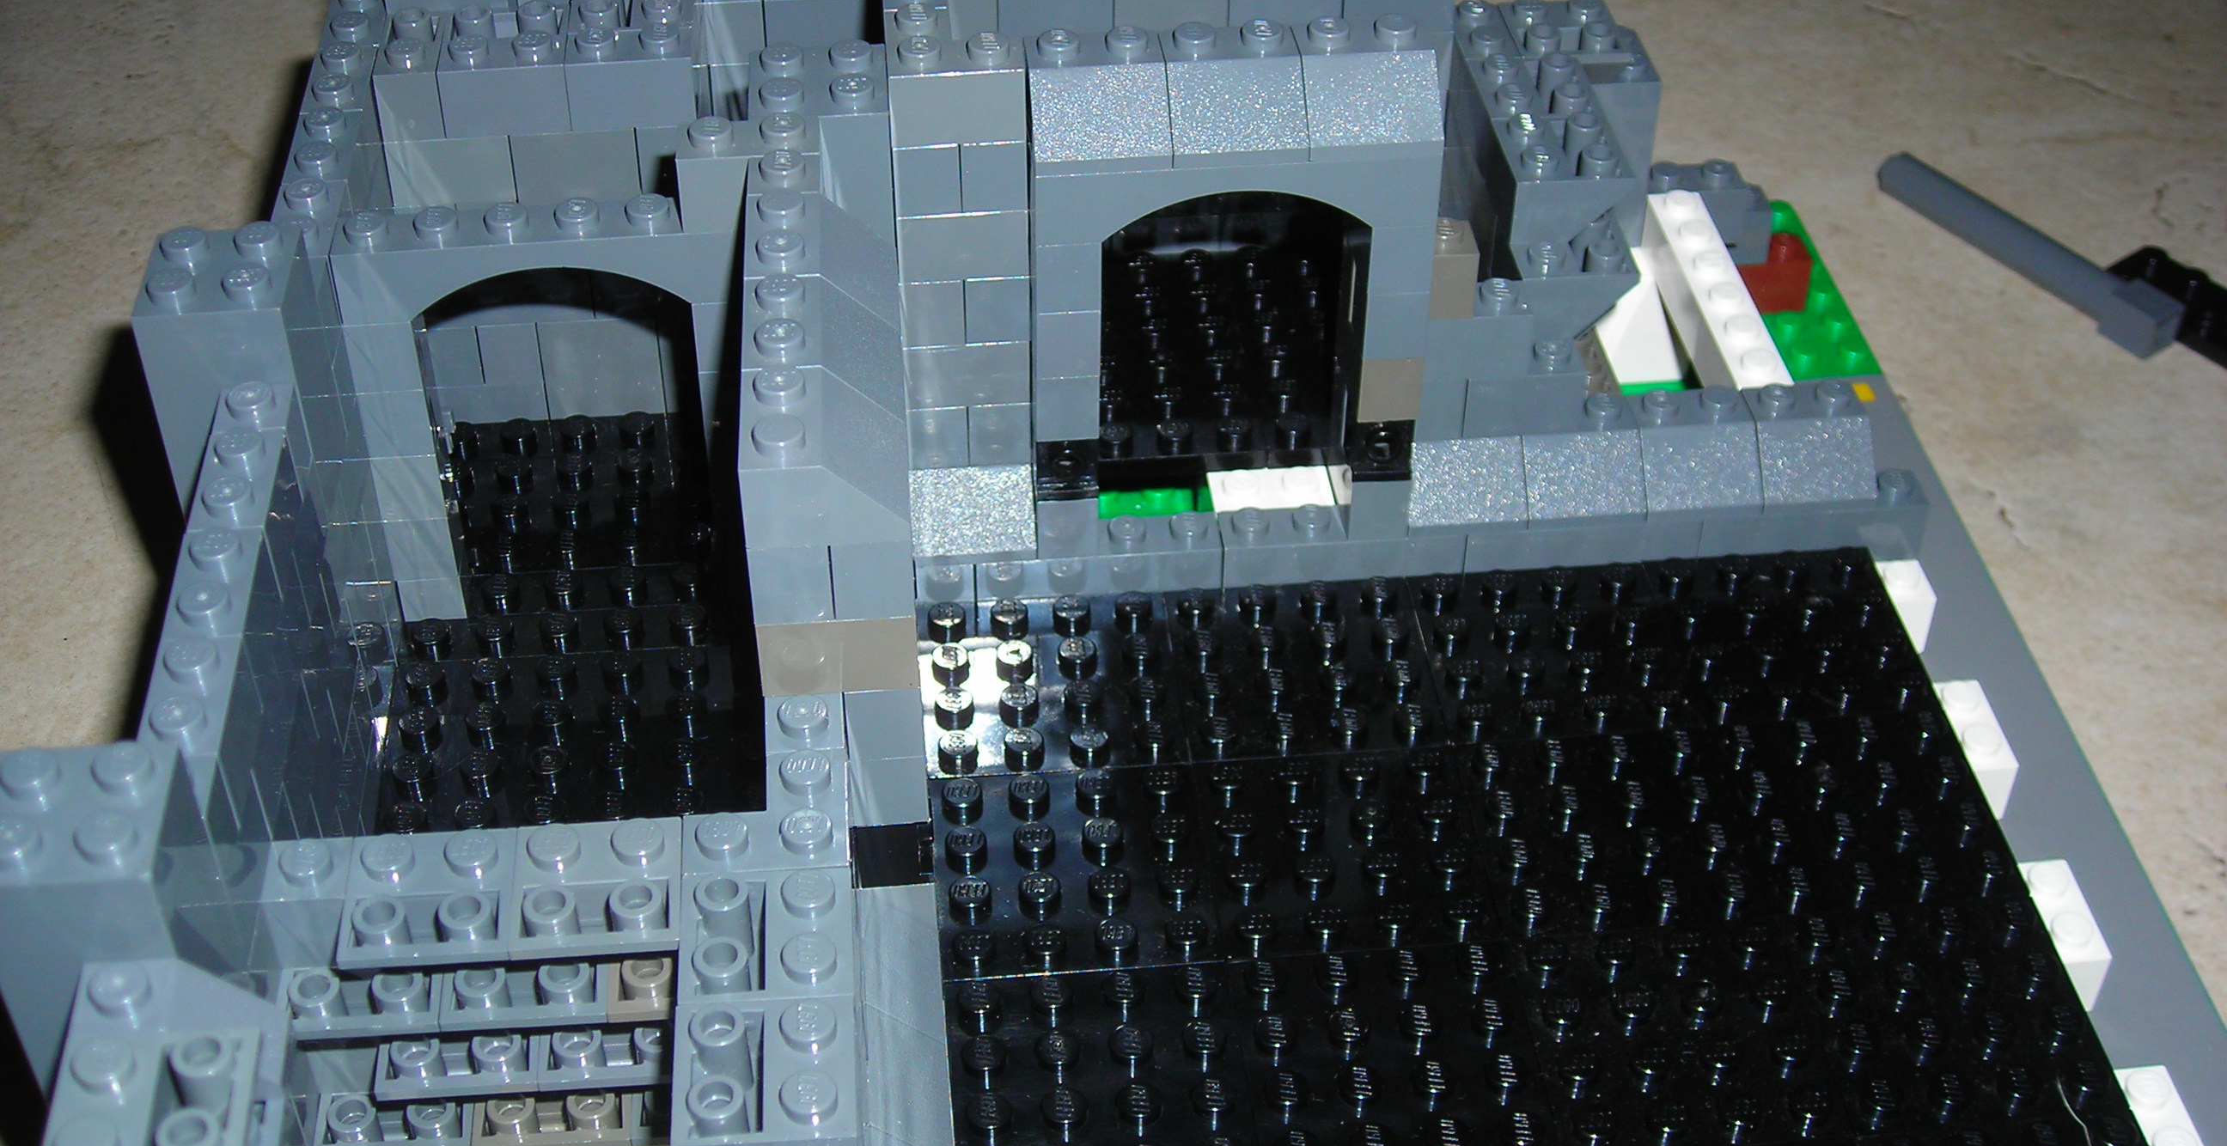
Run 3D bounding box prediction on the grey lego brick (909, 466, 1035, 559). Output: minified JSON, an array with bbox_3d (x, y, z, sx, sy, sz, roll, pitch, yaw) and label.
[{"bbox_3d":[-0.018,-0.010,0.342,0.016,0.010,0.016,-4,41,-4],"label":"grey lego brick"}]

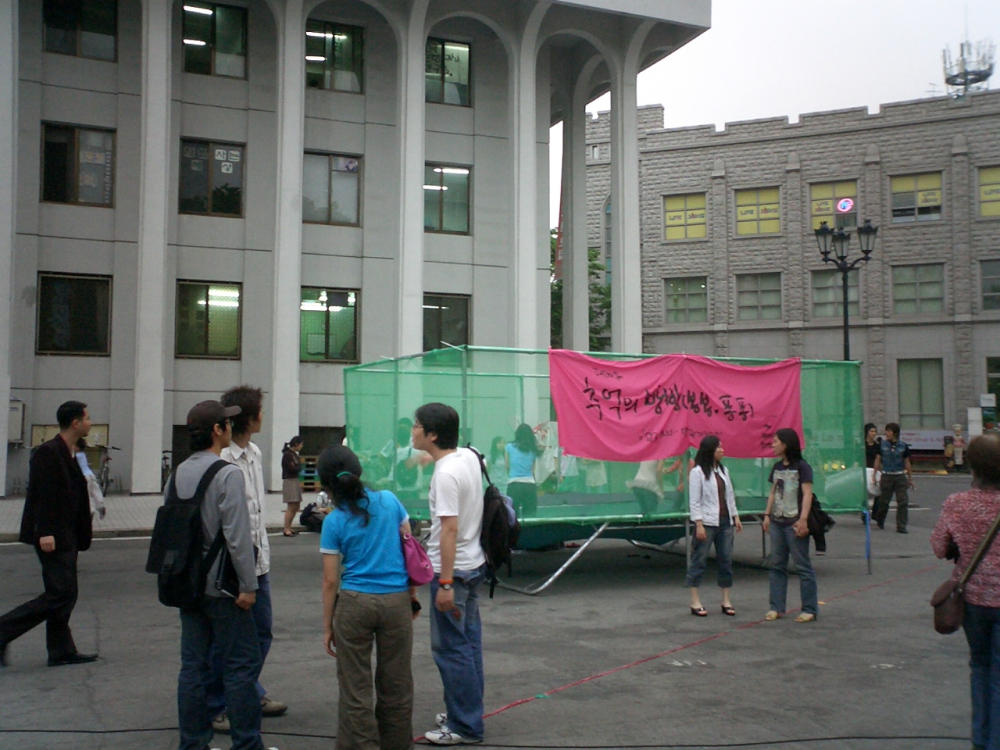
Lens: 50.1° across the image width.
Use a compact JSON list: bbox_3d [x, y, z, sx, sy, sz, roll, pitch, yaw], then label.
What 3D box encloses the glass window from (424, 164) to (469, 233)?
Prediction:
[{"bbox_3d":[-1.524,-4.874,29.506,1.579,1.962,0.150,2,-4,-22],"label":"glass window"}]

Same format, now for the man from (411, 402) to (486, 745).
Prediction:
[{"bbox_3d":[-0.259,1.003,5.566,0.340,1.716,0.460,-1,-4,22],"label":"man"}]

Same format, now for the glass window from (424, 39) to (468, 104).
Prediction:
[{"bbox_3d":[-1.477,-7.994,28.218,1.521,1.772,0.150,1,-3,-23],"label":"glass window"}]

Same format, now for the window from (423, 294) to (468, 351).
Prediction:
[{"bbox_3d":[-1.480,-1.191,27.856,1.521,1.882,0.150,1,-3,-23],"label":"window"}]

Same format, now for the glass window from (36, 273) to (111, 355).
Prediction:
[{"bbox_3d":[-9.671,-1.368,24.307,1.565,1.882,0.150,1,-3,-23],"label":"glass window"}]

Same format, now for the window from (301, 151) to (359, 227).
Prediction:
[{"bbox_3d":[-4.431,-4.918,28.308,1.608,1.930,0.150,2,-4,-22],"label":"window"}]

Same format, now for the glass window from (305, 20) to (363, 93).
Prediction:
[{"bbox_3d":[-4.416,-8.492,28.530,1.601,1.848,0.150,2,-4,-22],"label":"glass window"}]

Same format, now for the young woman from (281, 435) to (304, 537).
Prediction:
[{"bbox_3d":[-3.358,1.780,17.355,0.360,1.592,0.420,-1,-4,16],"label":"young woman"}]

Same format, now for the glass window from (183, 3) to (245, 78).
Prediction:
[{"bbox_3d":[-6.878,-8.105,25.878,1.521,1.814,0.150,1,-3,-23],"label":"glass window"}]

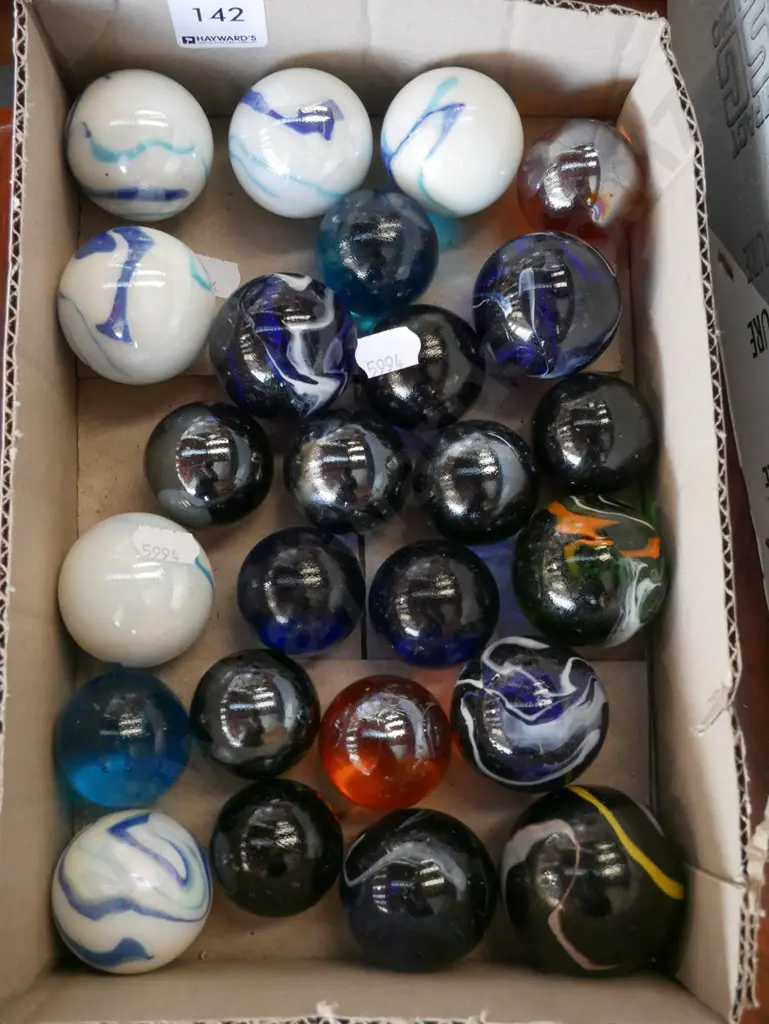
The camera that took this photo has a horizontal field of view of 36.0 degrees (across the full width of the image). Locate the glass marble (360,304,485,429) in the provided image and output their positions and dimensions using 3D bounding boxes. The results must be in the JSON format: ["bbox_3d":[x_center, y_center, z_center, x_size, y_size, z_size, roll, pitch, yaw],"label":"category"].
[{"bbox_3d":[0.011,-0.041,0.336,0.035,0.035,0.035,0,82,-3],"label":"glass marble"}]

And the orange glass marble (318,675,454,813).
[{"bbox_3d":[0.000,0.063,0.323,0.036,0.036,0.036,0,82,-3],"label":"orange glass marble"}]

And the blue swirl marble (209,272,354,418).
[{"bbox_3d":[-0.029,-0.047,0.334,0.041,0.041,0.041,0,82,-3],"label":"blue swirl marble"}]

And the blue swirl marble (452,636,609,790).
[{"bbox_3d":[0.040,0.055,0.323,0.042,0.042,0.042,0,82,-3],"label":"blue swirl marble"}]

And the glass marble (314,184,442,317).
[{"bbox_3d":[-0.002,-0.074,0.339,0.035,0.035,0.035,0,82,-3],"label":"glass marble"}]

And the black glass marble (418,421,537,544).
[{"bbox_3d":[0.026,-0.009,0.335,0.035,0.035,0.035,0,82,-3],"label":"black glass marble"}]

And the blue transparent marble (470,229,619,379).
[{"bbox_3d":[0.046,-0.059,0.337,0.042,0.042,0.042,0,82,-3],"label":"blue transparent marble"}]

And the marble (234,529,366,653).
[{"bbox_3d":[-0.023,0.022,0.326,0.035,0.035,0.035,0,82,-3],"label":"marble"}]

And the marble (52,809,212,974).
[{"bbox_3d":[-0.066,0.100,0.312,0.042,0.042,0.042,0,82,-3],"label":"marble"}]

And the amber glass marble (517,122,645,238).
[{"bbox_3d":[0.057,-0.097,0.345,0.035,0.035,0.035,0,82,-3],"label":"amber glass marble"}]

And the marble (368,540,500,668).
[{"bbox_3d":[0.014,0.026,0.329,0.036,0.036,0.036,0,82,-3],"label":"marble"}]

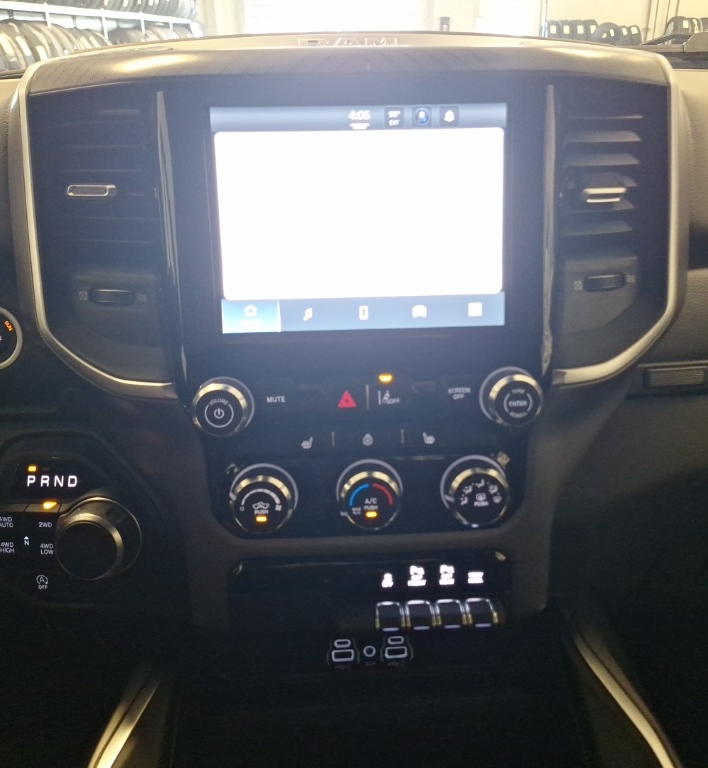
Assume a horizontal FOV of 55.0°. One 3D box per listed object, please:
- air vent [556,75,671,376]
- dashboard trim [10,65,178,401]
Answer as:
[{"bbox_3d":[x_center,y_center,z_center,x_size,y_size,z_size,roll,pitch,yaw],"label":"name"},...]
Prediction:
[{"bbox_3d":[0.156,-0.096,0.434,0.090,0.173,0.030,-4,10,-16],"label":"air vent"},{"bbox_3d":[-0.149,-0.088,0.421,0.100,0.190,0.042,0,9,10],"label":"dashboard trim"}]

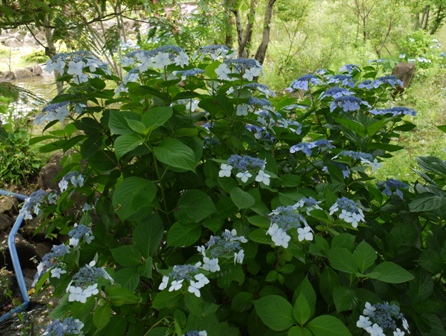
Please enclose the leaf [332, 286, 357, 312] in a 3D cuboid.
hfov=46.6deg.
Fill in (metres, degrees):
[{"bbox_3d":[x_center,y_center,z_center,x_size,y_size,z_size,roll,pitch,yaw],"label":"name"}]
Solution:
[{"bbox_3d":[0.312,0.338,1.330,0.065,0.070,0.020,3,-21,10],"label":"leaf"}]

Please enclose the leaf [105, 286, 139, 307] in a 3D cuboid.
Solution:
[{"bbox_3d":[-0.233,0.298,1.200,0.078,0.036,0.045,0,17,0],"label":"leaf"}]

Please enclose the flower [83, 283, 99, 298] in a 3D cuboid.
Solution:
[{"bbox_3d":[-0.324,0.303,1.280,0.037,0.035,0.013,0,-14,0],"label":"flower"}]

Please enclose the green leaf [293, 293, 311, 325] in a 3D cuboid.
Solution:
[{"bbox_3d":[0.178,0.315,1.160,0.040,0.070,0.022,0,-9,0],"label":"green leaf"}]

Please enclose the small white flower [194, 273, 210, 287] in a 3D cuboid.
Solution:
[{"bbox_3d":[-0.057,0.297,1.380,0.043,0.015,0.042,-4,61,-13],"label":"small white flower"}]

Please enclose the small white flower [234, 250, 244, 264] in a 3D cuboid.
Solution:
[{"bbox_3d":[0.043,0.245,1.420,0.015,0.042,0.042,-20,0,39],"label":"small white flower"}]

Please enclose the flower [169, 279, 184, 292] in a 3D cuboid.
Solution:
[{"bbox_3d":[-0.117,0.295,1.300,0.035,0.034,0.014,2,-16,6],"label":"flower"}]

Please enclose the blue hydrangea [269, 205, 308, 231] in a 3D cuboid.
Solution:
[{"bbox_3d":[0.165,0.124,1.300,0.100,0.050,0.090,0,29,0],"label":"blue hydrangea"}]

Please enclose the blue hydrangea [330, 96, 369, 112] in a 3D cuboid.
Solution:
[{"bbox_3d":[0.403,-0.202,1.650,0.120,0.050,0.115,0,17,0],"label":"blue hydrangea"}]

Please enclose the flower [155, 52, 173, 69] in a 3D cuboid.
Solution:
[{"bbox_3d":[-0.173,-0.307,1.480,0.050,0.045,0.020,0,11,0],"label":"flower"}]

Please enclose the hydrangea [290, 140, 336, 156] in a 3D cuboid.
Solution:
[{"bbox_3d":[0.315,-0.069,1.820,0.160,0.050,0.115,0,11,0],"label":"hydrangea"}]

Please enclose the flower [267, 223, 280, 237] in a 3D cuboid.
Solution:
[{"bbox_3d":[0.139,0.169,1.420,0.042,0.042,0.015,16,-8,45],"label":"flower"}]

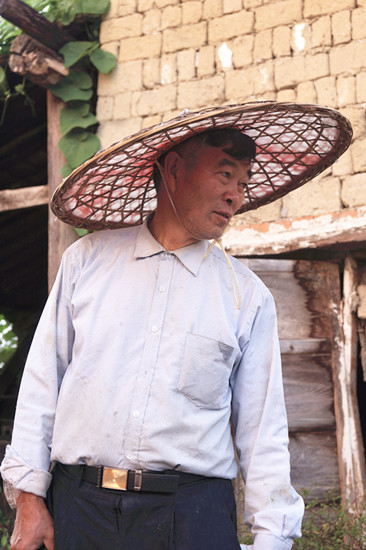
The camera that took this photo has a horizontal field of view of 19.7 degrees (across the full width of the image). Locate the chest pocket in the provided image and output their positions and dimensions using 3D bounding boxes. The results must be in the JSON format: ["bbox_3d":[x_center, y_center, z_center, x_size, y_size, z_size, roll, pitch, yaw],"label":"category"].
[{"bbox_3d":[0.044,0.182,1.990,0.112,0.132,0.025,12,-9,-22],"label":"chest pocket"}]

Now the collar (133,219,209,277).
[{"bbox_3d":[-0.021,-0.056,2.060,0.145,0.100,0.140,10,-5,-2],"label":"collar"}]

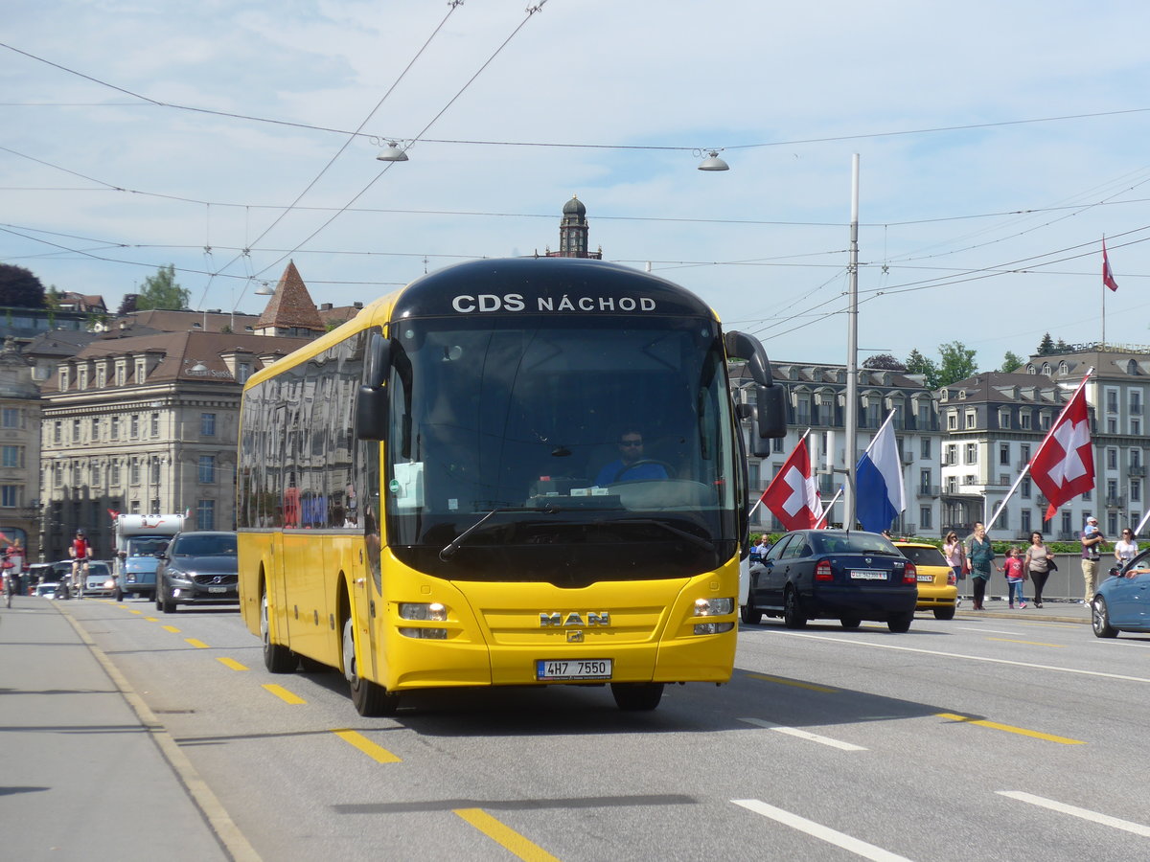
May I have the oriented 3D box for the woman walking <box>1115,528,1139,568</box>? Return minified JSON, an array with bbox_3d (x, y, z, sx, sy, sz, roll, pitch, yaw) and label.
[{"bbox_3d":[11.039,2.772,64.500,0.500,1.660,0.370,0,-2,5],"label":"woman walking"}]

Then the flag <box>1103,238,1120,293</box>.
[{"bbox_3d":[65.724,-20.381,395.000,2.100,6.500,1.600,0,-2,10],"label":"flag"}]

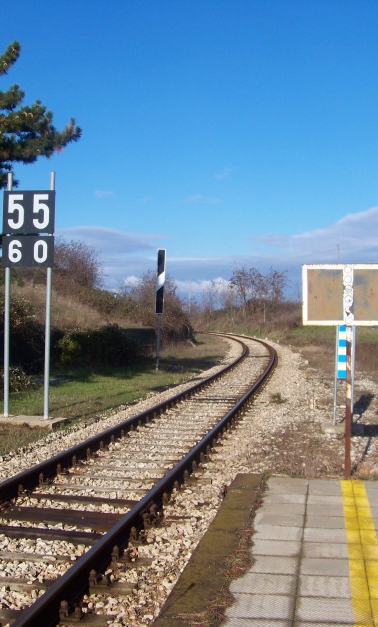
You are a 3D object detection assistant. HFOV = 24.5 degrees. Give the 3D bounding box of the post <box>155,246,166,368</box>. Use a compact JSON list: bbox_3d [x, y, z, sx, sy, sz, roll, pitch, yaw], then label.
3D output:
[{"bbox_3d":[-1.080,-0.110,32.500,0.290,4.560,0.110,1,0,6],"label":"post"}]

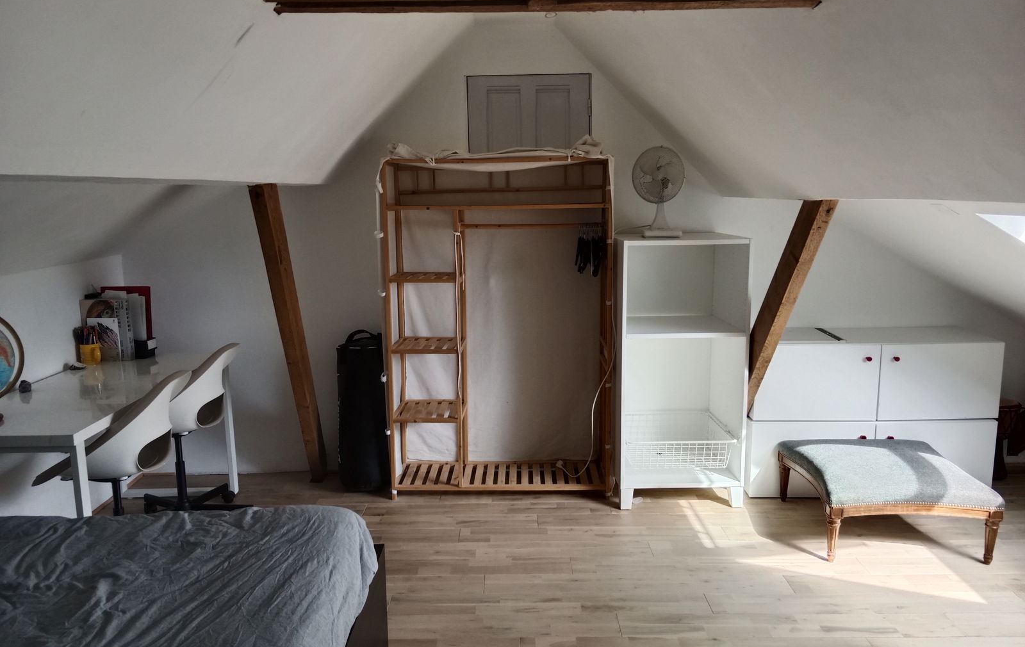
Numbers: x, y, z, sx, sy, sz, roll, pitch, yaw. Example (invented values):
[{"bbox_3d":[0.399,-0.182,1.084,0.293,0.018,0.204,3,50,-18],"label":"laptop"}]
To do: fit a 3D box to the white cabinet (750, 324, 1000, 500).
[{"bbox_3d":[1.808,0.449,4.022,1.205,0.795,0.420,-1,9,0],"label":"white cabinet"}]

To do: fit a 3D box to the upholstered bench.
[{"bbox_3d":[1.661,0.780,3.484,0.720,0.320,0.720,0,9,2],"label":"upholstered bench"}]

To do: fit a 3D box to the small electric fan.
[{"bbox_3d":[0.704,-0.635,3.736,0.260,0.440,0.220,2,10,18],"label":"small electric fan"}]

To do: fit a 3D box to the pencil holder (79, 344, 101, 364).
[{"bbox_3d":[-2.043,0.143,3.719,0.090,0.100,0.105,-5,10,-23],"label":"pencil holder"}]

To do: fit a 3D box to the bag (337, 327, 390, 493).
[{"bbox_3d":[-0.775,0.447,4.064,0.255,0.840,0.250,0,9,1],"label":"bag"}]

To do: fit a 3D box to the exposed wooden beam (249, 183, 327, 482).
[{"bbox_3d":[-1.071,0.111,3.790,0.070,1.720,0.155,0,32,1],"label":"exposed wooden beam"}]

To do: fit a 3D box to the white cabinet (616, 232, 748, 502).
[{"bbox_3d":[0.813,0.213,3.938,0.600,1.310,0.565,-1,9,-1],"label":"white cabinet"}]

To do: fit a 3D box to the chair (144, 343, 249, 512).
[{"bbox_3d":[-1.537,0.523,3.576,0.620,0.865,0.630,0,9,1],"label":"chair"}]

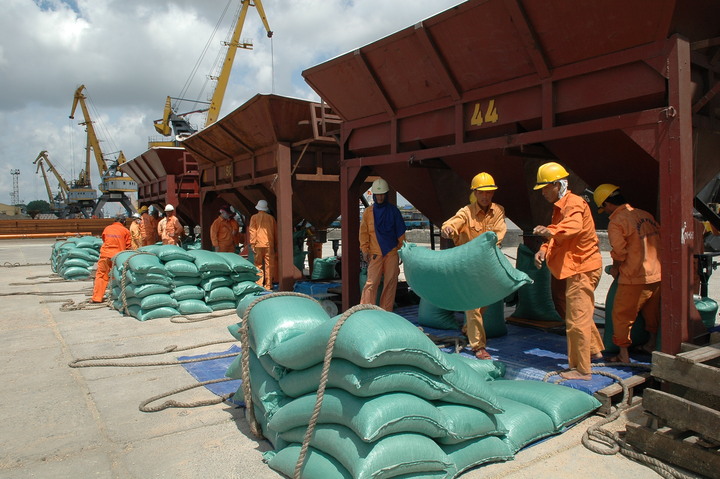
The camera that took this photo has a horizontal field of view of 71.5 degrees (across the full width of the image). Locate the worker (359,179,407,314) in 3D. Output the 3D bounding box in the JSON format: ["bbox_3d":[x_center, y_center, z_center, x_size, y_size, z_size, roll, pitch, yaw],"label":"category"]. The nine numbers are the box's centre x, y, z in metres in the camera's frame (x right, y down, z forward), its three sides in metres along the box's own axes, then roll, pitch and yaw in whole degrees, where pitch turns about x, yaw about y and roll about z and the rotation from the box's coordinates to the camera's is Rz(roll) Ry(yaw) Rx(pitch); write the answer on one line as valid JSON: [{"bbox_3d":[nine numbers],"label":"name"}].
[{"bbox_3d":[0.281,0.122,6.100,0.540,1.730,0.380,0,3,3],"label":"worker"}]

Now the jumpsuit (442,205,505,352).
[{"bbox_3d":[1.073,0.307,4.600,0.580,1.380,0.520,0,3,12],"label":"jumpsuit"}]

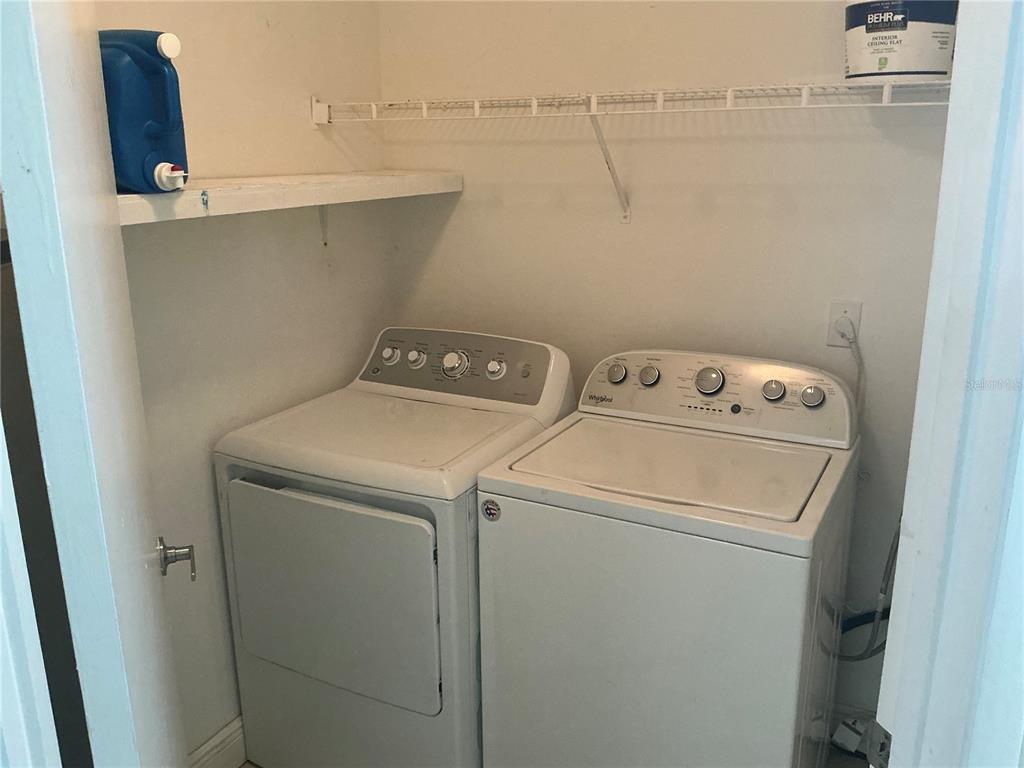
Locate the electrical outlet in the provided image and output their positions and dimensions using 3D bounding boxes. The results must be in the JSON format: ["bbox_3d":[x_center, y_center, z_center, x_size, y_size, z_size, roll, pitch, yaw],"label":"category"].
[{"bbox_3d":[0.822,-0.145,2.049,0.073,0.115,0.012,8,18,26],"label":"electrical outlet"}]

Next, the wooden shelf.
[{"bbox_3d":[-0.587,-0.439,1.903,0.273,0.050,1.400,8,18,26],"label":"wooden shelf"}]

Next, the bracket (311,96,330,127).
[{"bbox_3d":[-0.511,-0.734,2.233,0.050,0.078,0.030,8,18,26],"label":"bracket"}]

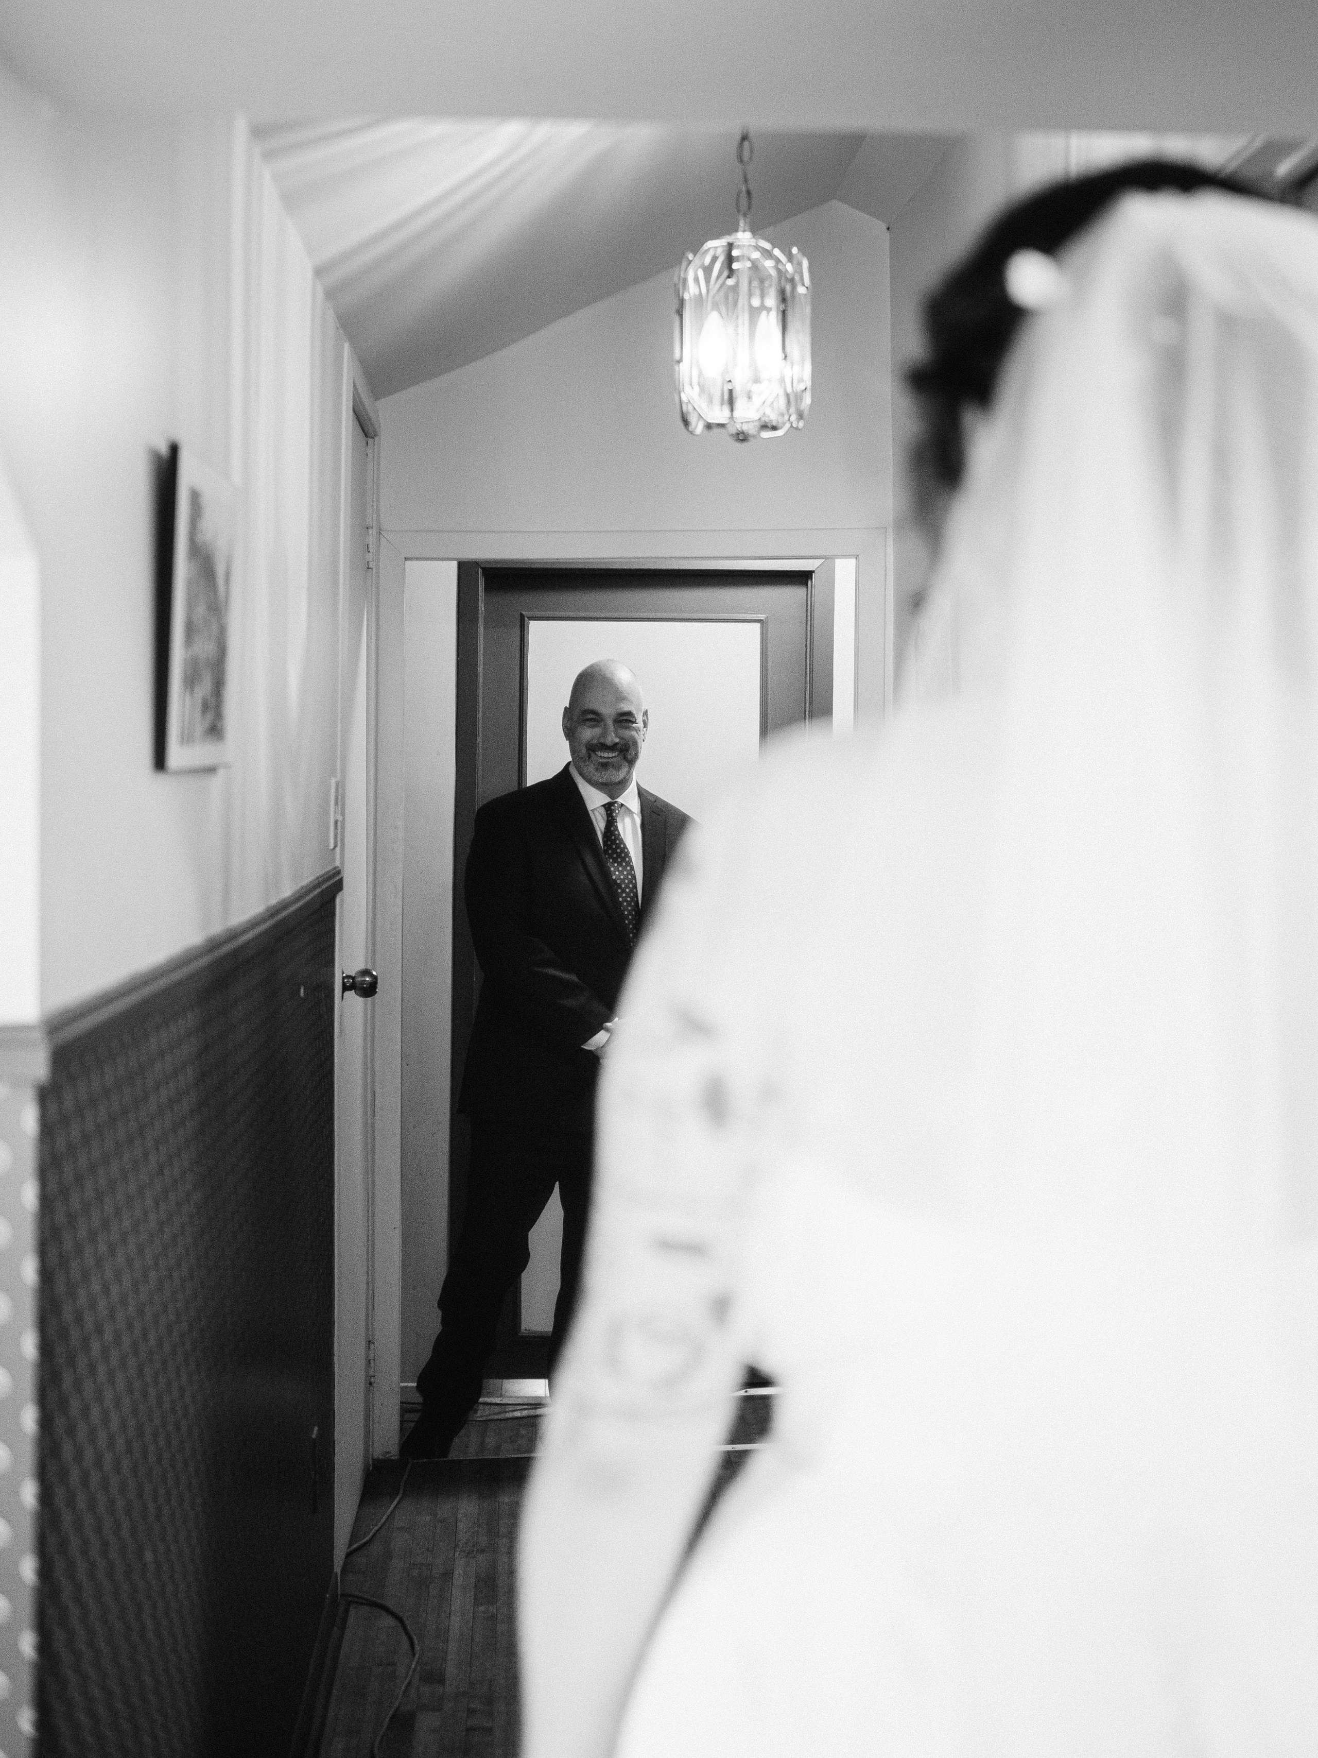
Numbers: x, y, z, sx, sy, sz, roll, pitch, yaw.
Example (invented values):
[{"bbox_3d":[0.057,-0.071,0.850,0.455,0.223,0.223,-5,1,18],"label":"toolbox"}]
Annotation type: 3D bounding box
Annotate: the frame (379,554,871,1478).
[{"bbox_3d":[-0.057,0.233,5.191,1.028,1.874,0.130,0,2,-3],"label":"frame"}]

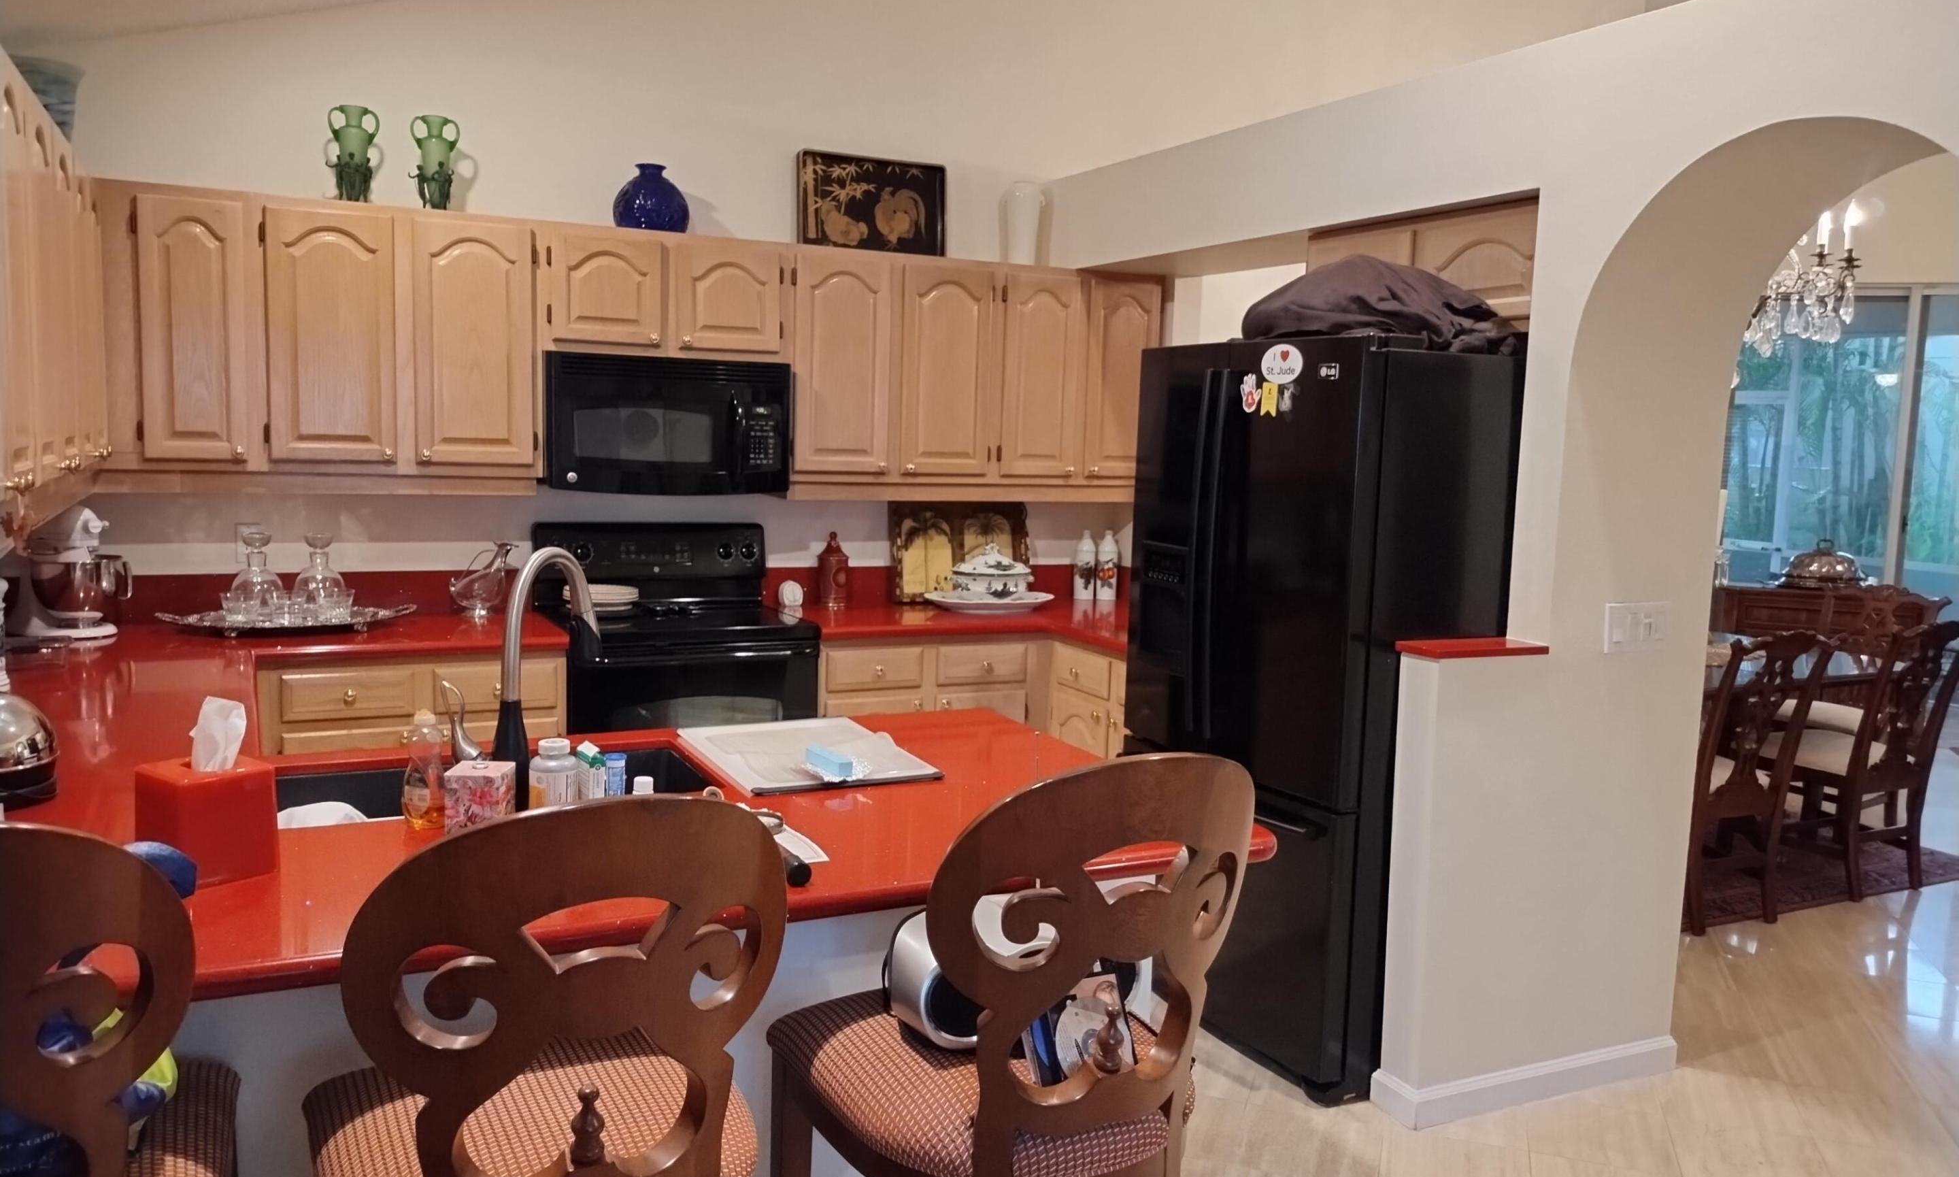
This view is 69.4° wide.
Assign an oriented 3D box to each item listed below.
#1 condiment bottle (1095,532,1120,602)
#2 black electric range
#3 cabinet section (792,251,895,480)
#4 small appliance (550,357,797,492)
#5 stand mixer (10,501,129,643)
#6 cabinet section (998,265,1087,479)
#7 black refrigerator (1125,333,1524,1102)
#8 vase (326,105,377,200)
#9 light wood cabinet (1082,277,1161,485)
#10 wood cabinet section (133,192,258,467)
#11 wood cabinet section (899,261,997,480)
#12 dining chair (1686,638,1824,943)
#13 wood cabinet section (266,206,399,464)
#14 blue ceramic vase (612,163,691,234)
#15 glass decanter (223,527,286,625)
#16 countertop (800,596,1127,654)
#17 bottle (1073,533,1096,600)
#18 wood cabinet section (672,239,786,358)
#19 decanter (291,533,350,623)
[{"bbox_3d":[0.490,-0.086,5.414,0.084,0.267,0.084,2,6,5],"label":"condiment bottle"},{"bbox_3d":[-0.978,0.418,4.522,0.760,1.205,0.695,-1,6,-26],"label":"black electric range"},{"bbox_3d":[-0.517,-0.740,4.764,0.350,0.710,0.300,-2,7,-27],"label":"cabinet section"},{"bbox_3d":[-1.027,-0.521,4.568,0.758,0.422,0.395,-1,6,-26],"label":"small appliance"},{"bbox_3d":[-2.476,-0.052,3.847,0.360,0.356,0.225,2,6,2],"label":"stand mixer"},{"bbox_3d":[0.148,-0.756,5.107,0.323,0.708,0.300,-2,7,-27],"label":"cabinet section"},{"bbox_3d":[0.958,0.271,3.722,0.840,1.775,0.910,-1,6,-26],"label":"black refrigerator"},{"bbox_3d":[-1.789,-1.228,4.043,0.150,0.298,0.125,-2,7,-27],"label":"vase"},{"bbox_3d":[0.449,-0.767,5.307,0.345,0.770,0.330,-1,6,-26],"label":"light wood cabinet"},{"bbox_3d":[-2.163,-0.703,3.914,0.269,0.701,0.300,-2,7,-27],"label":"wood cabinet section"},{"bbox_3d":[-0.176,-0.748,4.940,0.345,0.708,0.300,-2,7,-27],"label":"wood cabinet section"},{"bbox_3d":[2.417,0.600,4.746,0.560,1.000,0.590,-1,6,-26],"label":"dining chair"},{"bbox_3d":[-1.863,-0.711,4.068,0.339,0.701,0.300,-2,7,-27],"label":"wood cabinet section"},{"bbox_3d":[-1.027,-1.213,4.439,0.242,0.227,0.242,-2,7,-27],"label":"blue ceramic vase"},{"bbox_3d":[-2.053,-0.035,4.030,0.151,0.258,0.151,-2,7,-27],"label":"glass decanter"},{"bbox_3d":[0.154,0.136,4.729,1.465,0.040,1.280,-1,6,-26],"label":"countertop"},{"bbox_3d":[0.403,-0.085,5.453,0.082,0.268,0.082,2,6,0],"label":"bottle"},{"bbox_3d":[-0.850,-0.921,4.569,0.336,0.328,0.300,-2,7,-27],"label":"wood cabinet section"},{"bbox_3d":[-1.956,-0.042,4.187,0.150,0.260,0.150,-1,6,-26],"label":"decanter"}]

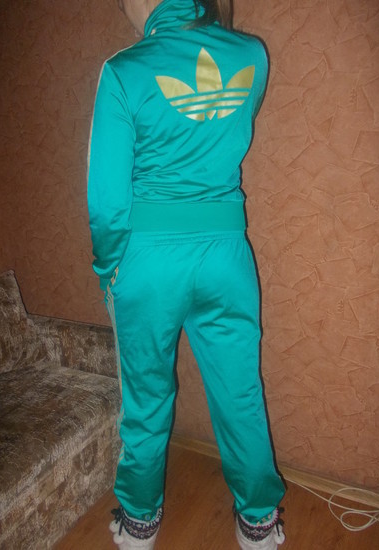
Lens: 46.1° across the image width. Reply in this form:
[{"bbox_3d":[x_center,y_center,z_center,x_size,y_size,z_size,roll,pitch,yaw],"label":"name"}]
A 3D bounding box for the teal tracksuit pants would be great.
[{"bbox_3d":[0.030,0.292,1.238,0.460,0.860,0.310,-3,12,-14],"label":"teal tracksuit pants"}]

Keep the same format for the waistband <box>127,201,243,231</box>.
[{"bbox_3d":[-0.010,-0.157,1.132,0.310,0.080,0.220,-3,12,-15],"label":"waistband"}]

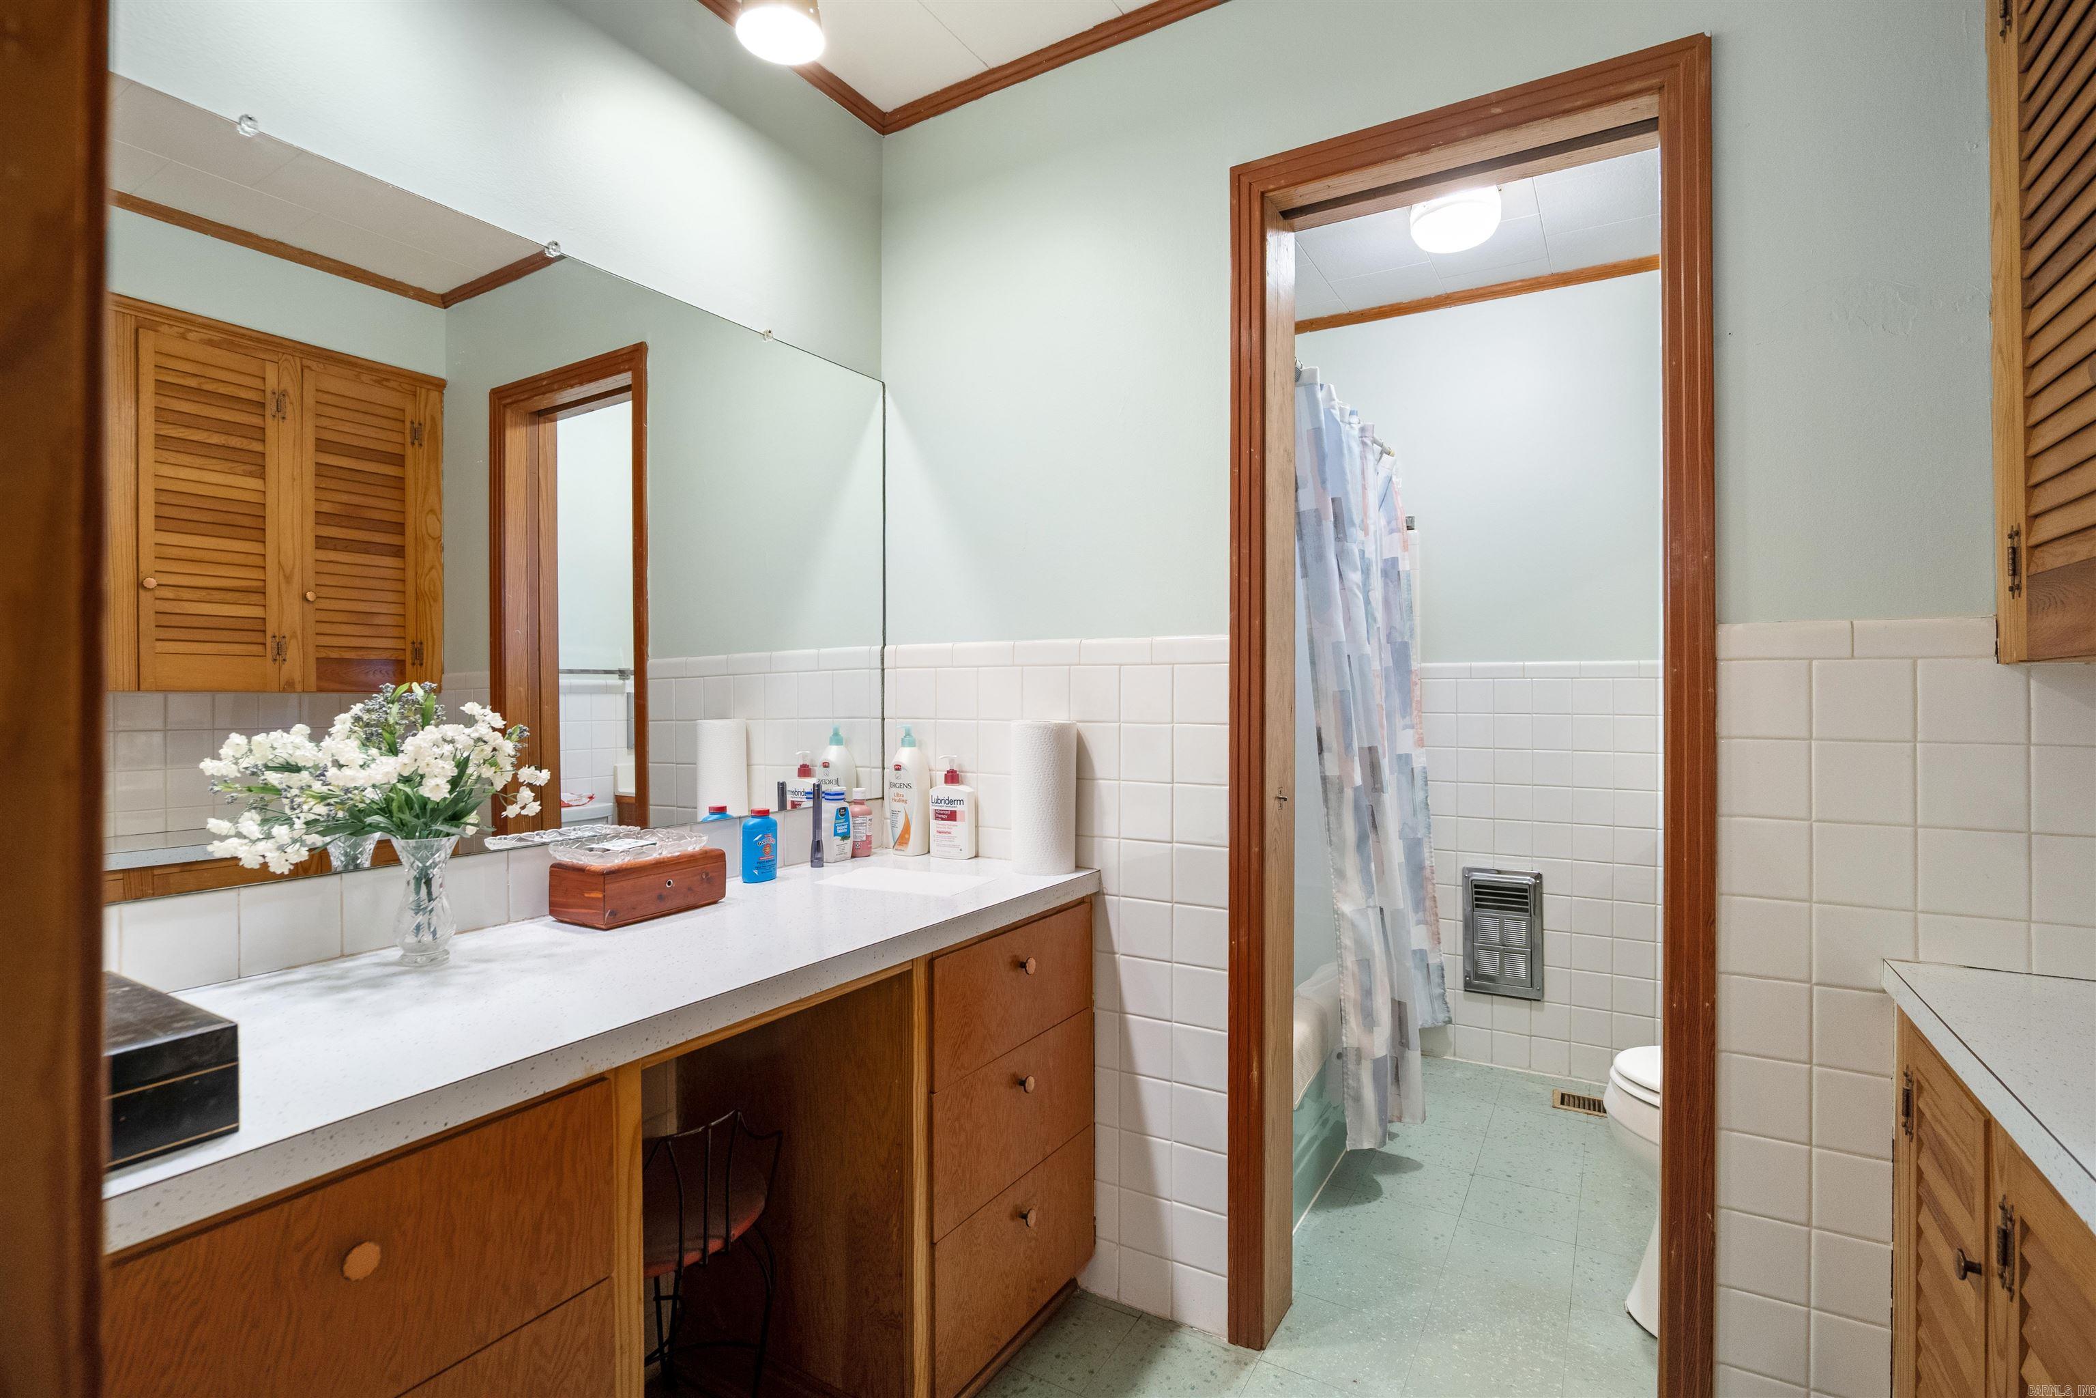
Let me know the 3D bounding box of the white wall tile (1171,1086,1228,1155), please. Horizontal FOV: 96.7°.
[{"bbox_3d":[0.285,0.775,1.723,0.108,0.110,0.009,0,0,29],"label":"white wall tile"}]

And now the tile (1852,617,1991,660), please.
[{"bbox_3d":[1.160,-0.080,1.233,0.146,0.051,0.009,0,0,29],"label":"tile"}]

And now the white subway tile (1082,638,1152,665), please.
[{"bbox_3d":[0.133,-0.091,1.792,0.152,0.051,0.009,1,1,30],"label":"white subway tile"}]

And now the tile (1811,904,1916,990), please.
[{"bbox_3d":[1.105,0.339,1.264,0.108,0.110,0.009,0,0,29],"label":"tile"}]

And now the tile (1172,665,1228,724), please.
[{"bbox_3d":[0.282,-0.009,1.702,0.106,0.108,0.010,0,0,29],"label":"tile"}]

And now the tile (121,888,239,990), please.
[{"bbox_3d":[-0.997,0.277,1.071,0.010,0.107,0.108,0,0,32],"label":"tile"}]

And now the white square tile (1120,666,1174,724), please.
[{"bbox_3d":[0.188,-0.010,1.754,0.106,0.108,0.010,0,0,29],"label":"white square tile"}]

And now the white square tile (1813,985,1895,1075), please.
[{"bbox_3d":[1.089,0.445,1.250,0.100,0.108,0.010,0,0,29],"label":"white square tile"}]

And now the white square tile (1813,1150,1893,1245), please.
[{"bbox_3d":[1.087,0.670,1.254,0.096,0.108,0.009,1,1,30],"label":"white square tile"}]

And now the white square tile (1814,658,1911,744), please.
[{"bbox_3d":[1.105,0.002,1.264,0.108,0.110,0.009,0,0,29],"label":"white square tile"}]

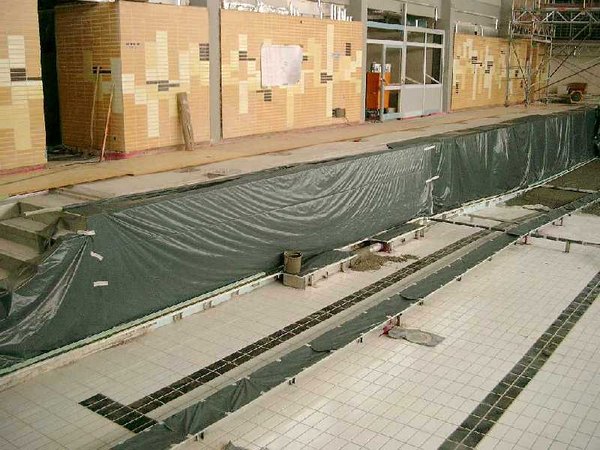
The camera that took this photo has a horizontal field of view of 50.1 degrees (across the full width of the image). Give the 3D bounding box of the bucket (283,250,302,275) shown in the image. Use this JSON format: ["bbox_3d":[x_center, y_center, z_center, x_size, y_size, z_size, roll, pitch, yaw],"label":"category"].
[{"bbox_3d":[-0.094,0.526,9.010,0.265,0.268,0.265,0,14,0],"label":"bucket"}]

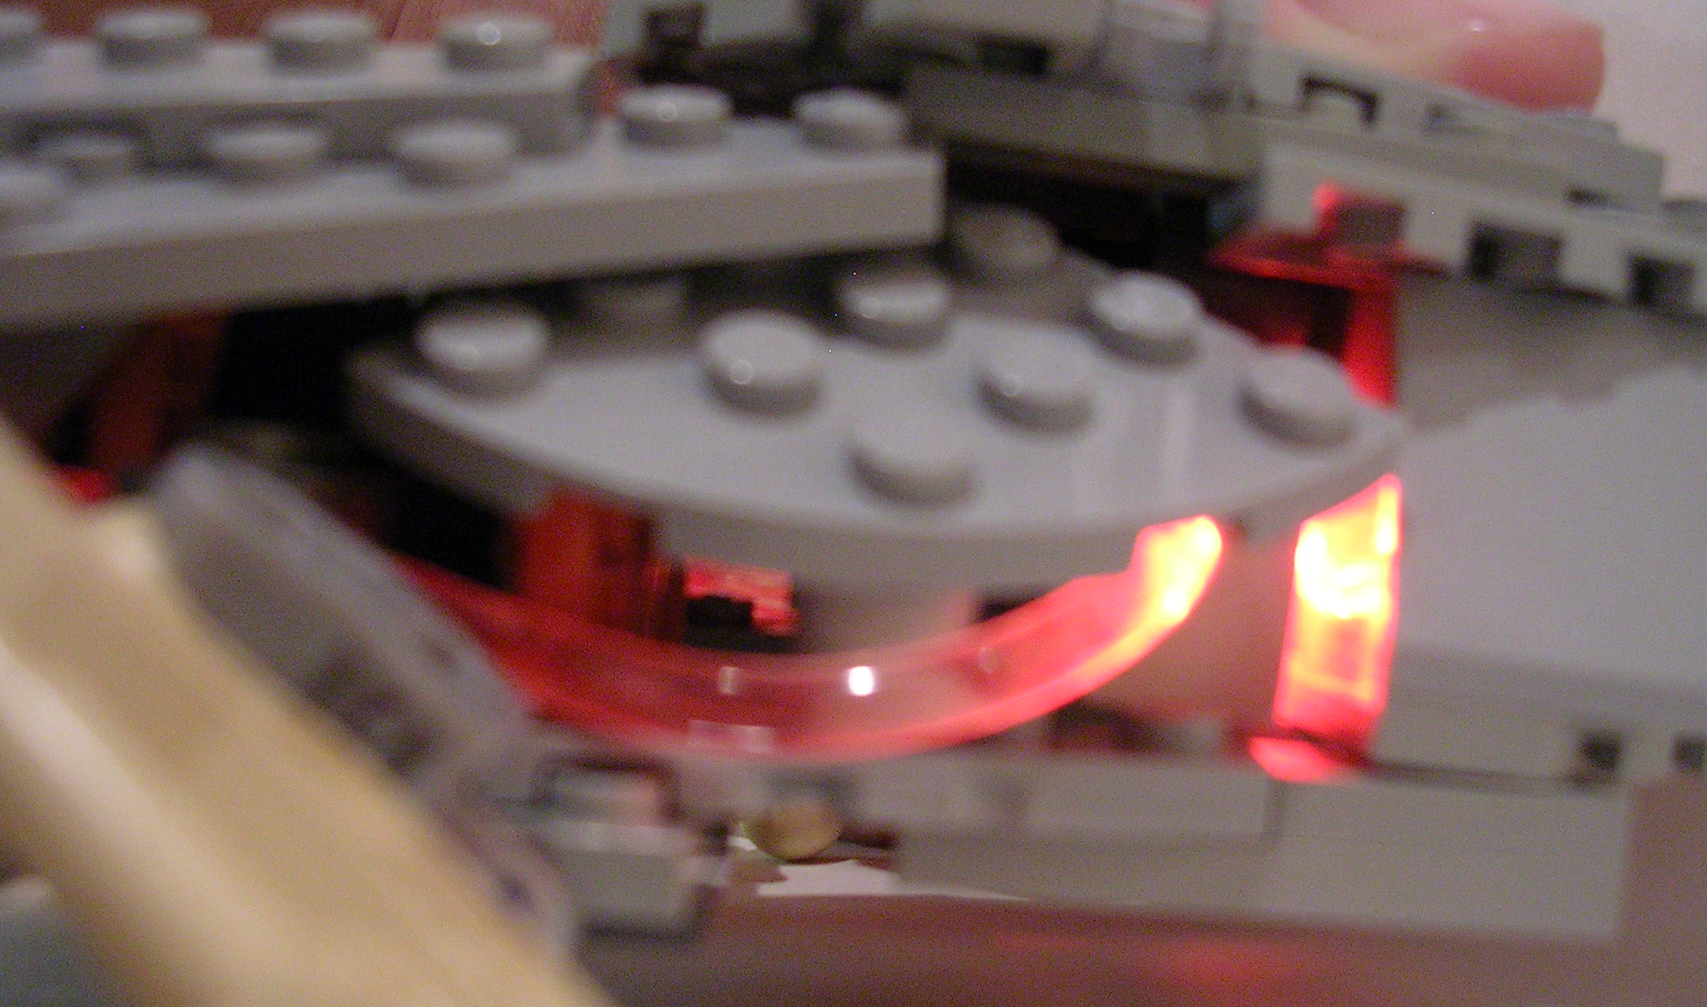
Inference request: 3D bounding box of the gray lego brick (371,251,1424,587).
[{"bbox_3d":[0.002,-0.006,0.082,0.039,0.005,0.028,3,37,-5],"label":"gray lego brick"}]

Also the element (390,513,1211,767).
[{"bbox_3d":[-0.002,0.005,0.073,0.032,0.005,0.009,2,29,-3],"label":"element"}]

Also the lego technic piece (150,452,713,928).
[{"bbox_3d":[-0.015,0.006,0.064,0.008,0.008,0.019,-24,40,-35],"label":"lego technic piece"}]

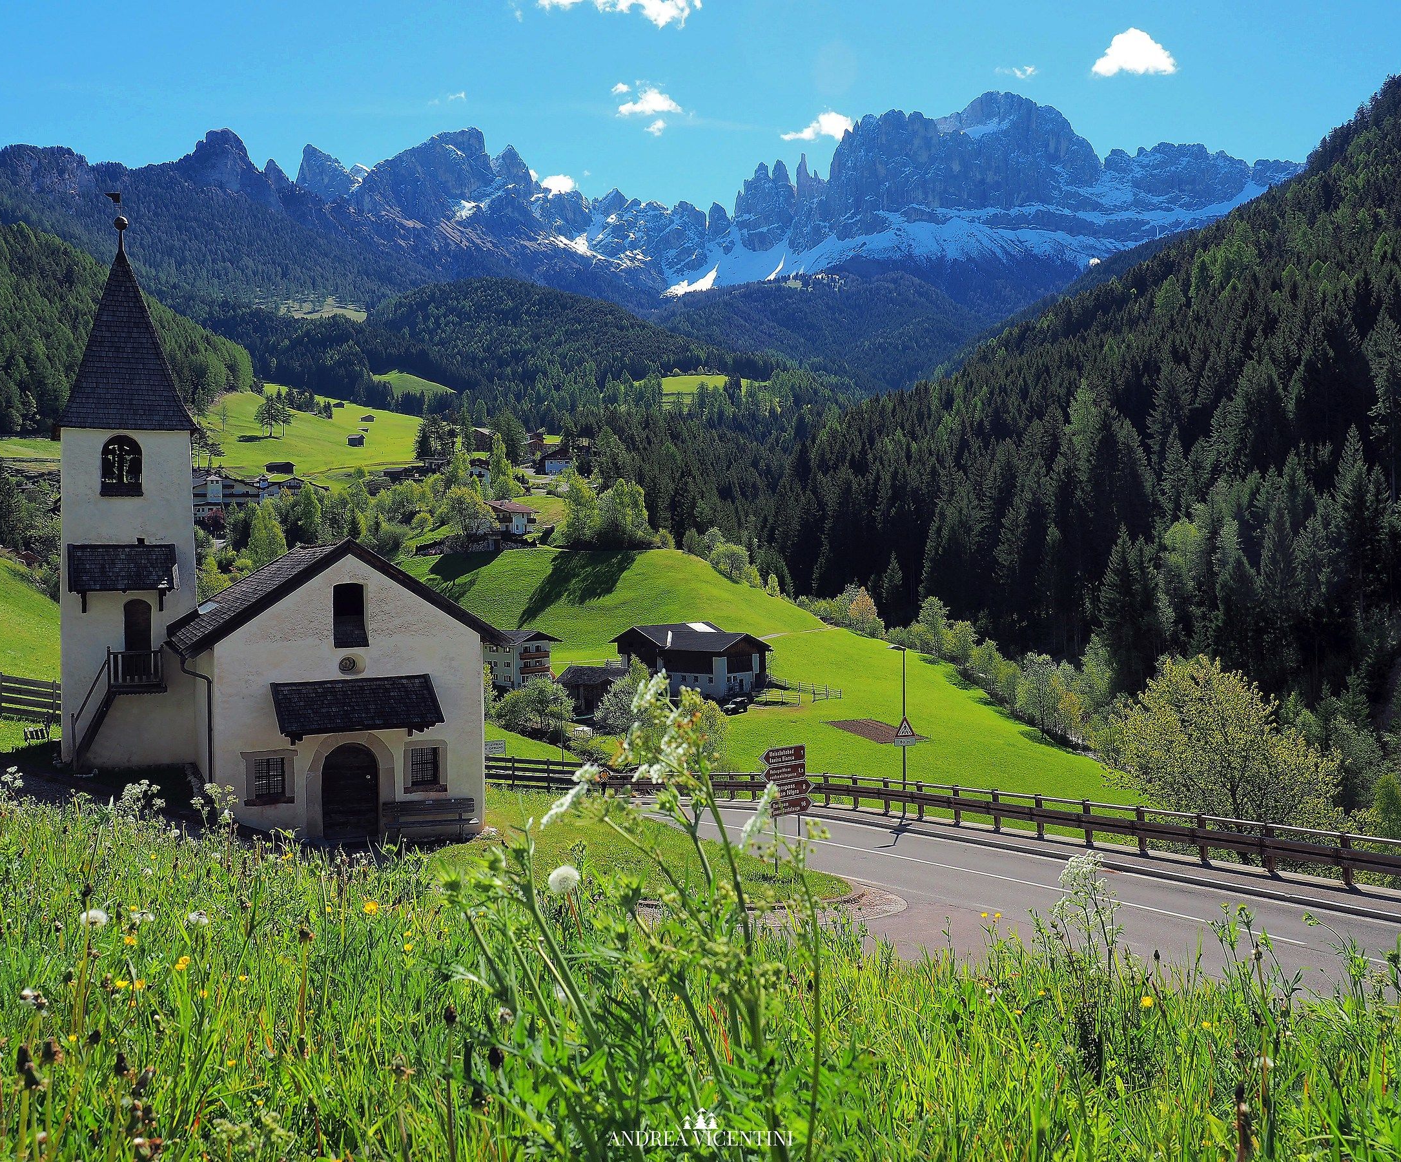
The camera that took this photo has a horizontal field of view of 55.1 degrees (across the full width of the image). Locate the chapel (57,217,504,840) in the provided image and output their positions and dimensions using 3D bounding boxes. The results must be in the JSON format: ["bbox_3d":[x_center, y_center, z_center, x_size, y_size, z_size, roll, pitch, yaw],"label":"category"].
[{"bbox_3d":[-11.400,-2.300,35.000,9.900,16.000,12.800,-1,1,-24],"label":"chapel"}]

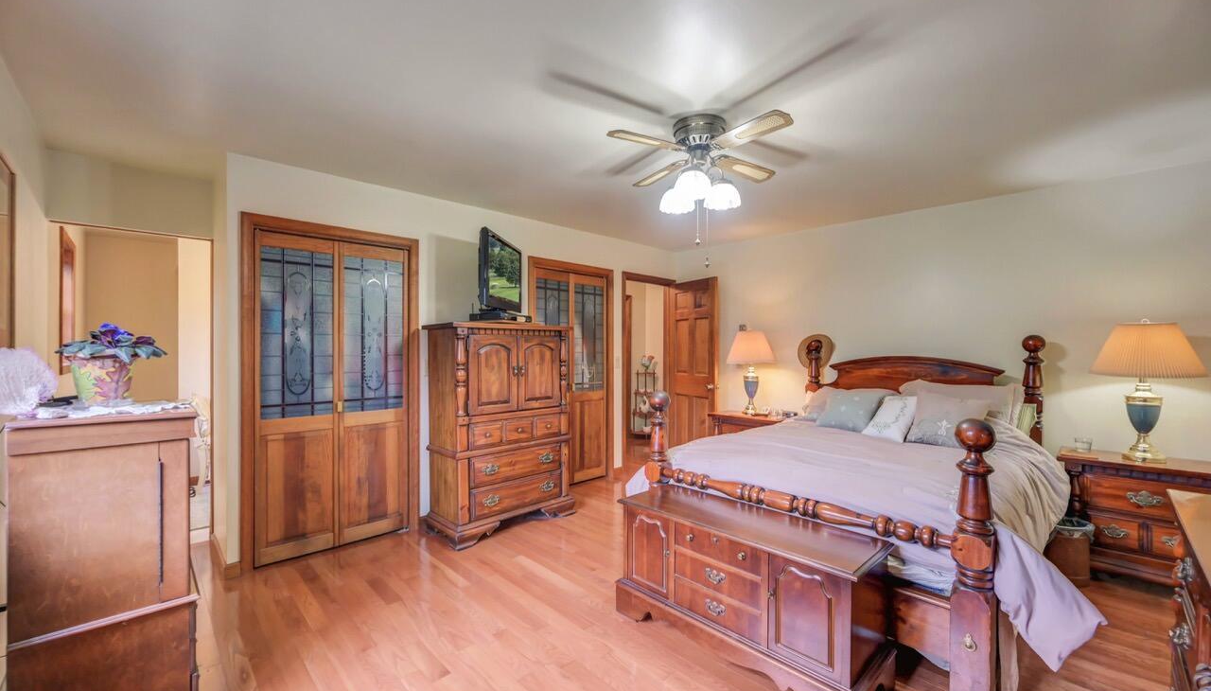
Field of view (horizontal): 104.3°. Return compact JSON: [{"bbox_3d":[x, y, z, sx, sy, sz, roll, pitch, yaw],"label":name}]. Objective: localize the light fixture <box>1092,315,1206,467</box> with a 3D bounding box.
[{"bbox_3d":[3.043,0.250,2.650,0.440,0.800,0.440,0,0,-44],"label":"light fixture"}]

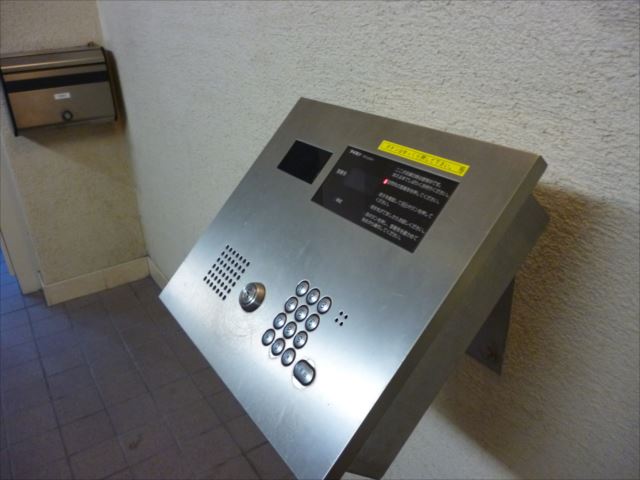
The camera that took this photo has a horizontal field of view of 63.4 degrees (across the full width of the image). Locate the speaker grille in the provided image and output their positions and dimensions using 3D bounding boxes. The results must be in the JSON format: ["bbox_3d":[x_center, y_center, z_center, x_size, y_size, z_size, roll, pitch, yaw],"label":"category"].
[{"bbox_3d":[-0.138,0.048,0.769,0.005,0.066,0.077,37,-4,-40],"label":"speaker grille"}]

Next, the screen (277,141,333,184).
[{"bbox_3d":[-0.022,-0.117,0.780,0.008,0.054,0.100,37,-4,-40],"label":"screen"}]

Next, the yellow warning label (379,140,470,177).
[{"bbox_3d":[0.120,-0.102,0.628,0.002,0.015,0.147,37,-4,-40],"label":"yellow warning label"}]

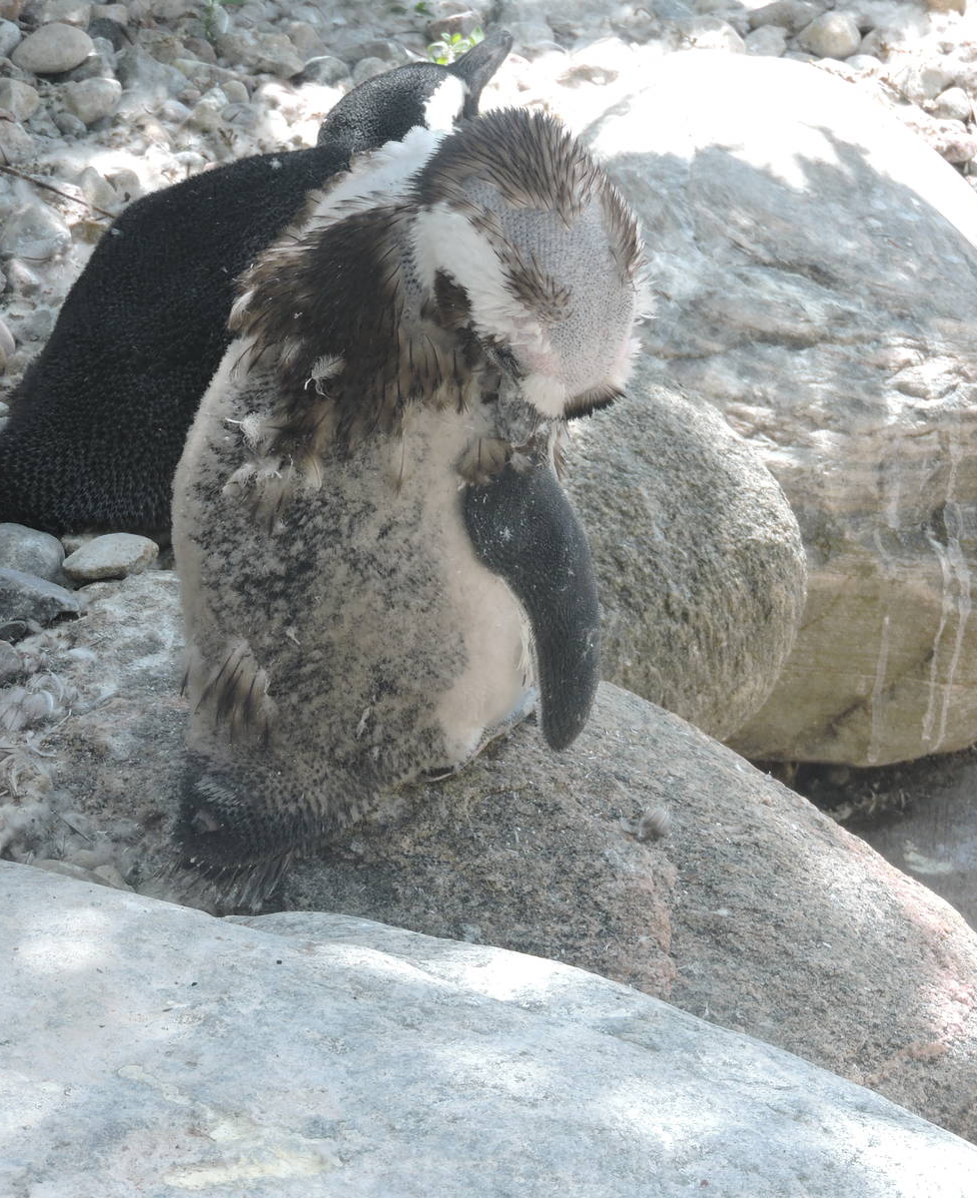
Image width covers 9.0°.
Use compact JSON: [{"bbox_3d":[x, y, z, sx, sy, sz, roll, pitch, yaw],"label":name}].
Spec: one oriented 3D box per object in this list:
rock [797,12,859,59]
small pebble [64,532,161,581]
[{"bbox_3d":[0.251,-0.415,4.604,0.046,0.034,0.039,0,30,0],"label":"rock"},{"bbox_3d":[-0.238,-0.027,3.930,0.061,0.028,0.040,5,30,9],"label":"small pebble"}]

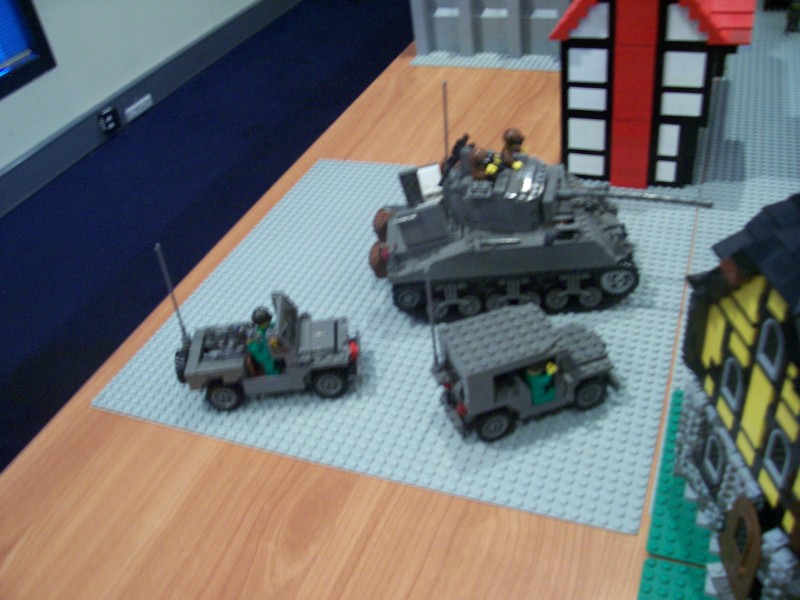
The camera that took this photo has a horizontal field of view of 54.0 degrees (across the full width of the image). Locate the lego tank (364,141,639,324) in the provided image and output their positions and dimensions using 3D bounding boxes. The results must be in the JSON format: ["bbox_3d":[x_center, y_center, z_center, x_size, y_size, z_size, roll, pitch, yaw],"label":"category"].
[{"bbox_3d":[0.082,-0.053,0.596,0.200,0.100,0.084,-3,37,7],"label":"lego tank"}]

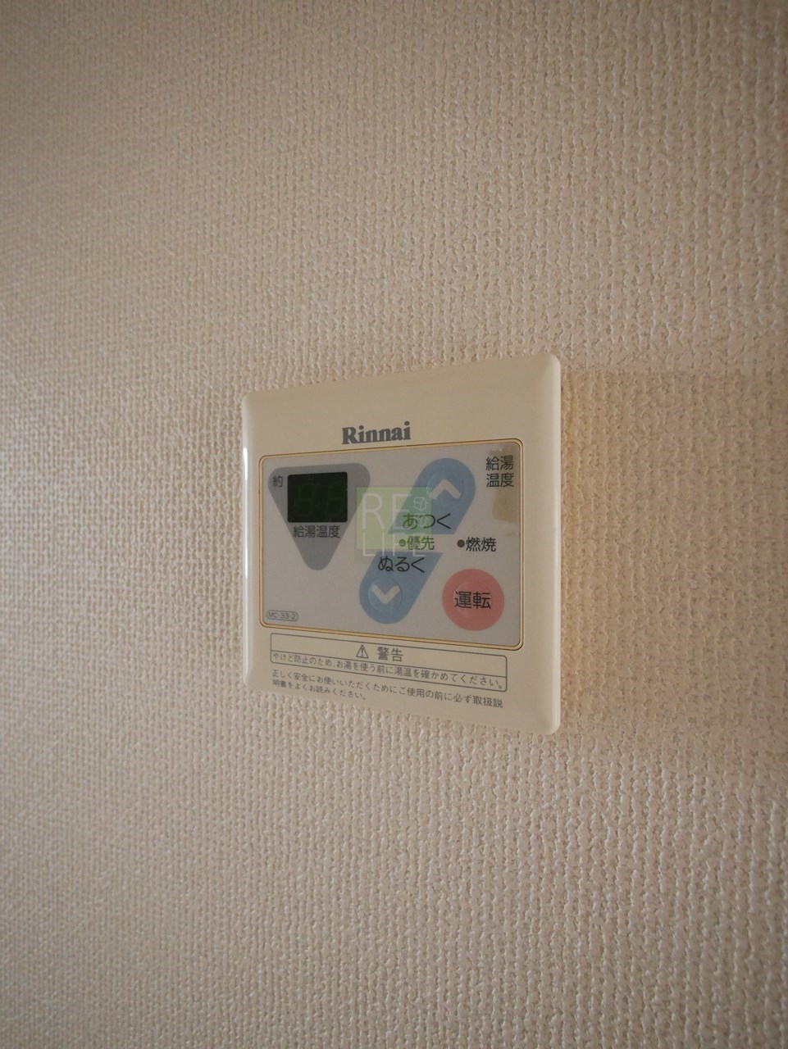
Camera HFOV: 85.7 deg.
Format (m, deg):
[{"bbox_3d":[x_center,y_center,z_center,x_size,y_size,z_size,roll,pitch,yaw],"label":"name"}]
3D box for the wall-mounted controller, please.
[{"bbox_3d":[-0.003,0.006,0.158,0.120,0.120,0.018,0,0,20],"label":"wall-mounted controller"}]

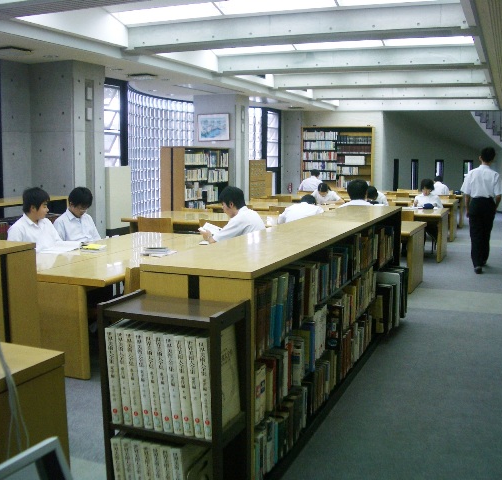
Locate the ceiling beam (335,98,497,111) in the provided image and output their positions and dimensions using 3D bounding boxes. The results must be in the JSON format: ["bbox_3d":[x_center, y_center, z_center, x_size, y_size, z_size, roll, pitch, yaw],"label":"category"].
[{"bbox_3d":[4.458,-3.661,17.504,4.150,0.310,0.350,3,8,22],"label":"ceiling beam"}]

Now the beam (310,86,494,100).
[{"bbox_3d":[3.325,-3.255,14.390,4.020,0.260,0.380,3,8,22],"label":"beam"}]

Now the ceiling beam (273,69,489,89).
[{"bbox_3d":[2.337,-2.958,11.962,4.020,0.260,0.380,3,8,22],"label":"ceiling beam"}]

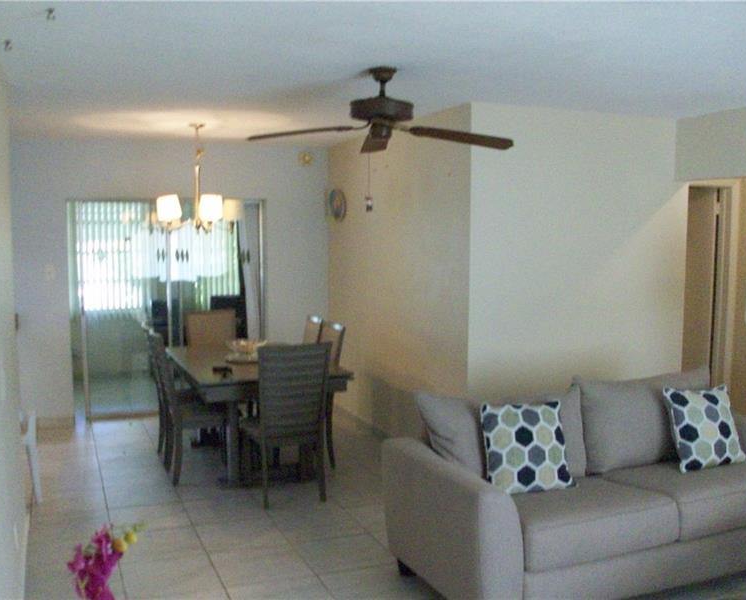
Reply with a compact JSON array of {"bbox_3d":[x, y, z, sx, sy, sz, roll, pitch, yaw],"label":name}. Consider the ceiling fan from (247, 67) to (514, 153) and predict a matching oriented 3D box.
[{"bbox_3d":[0.043,-0.981,3.969,1.338,0.379,1.338,0,5,-6],"label":"ceiling fan"}]

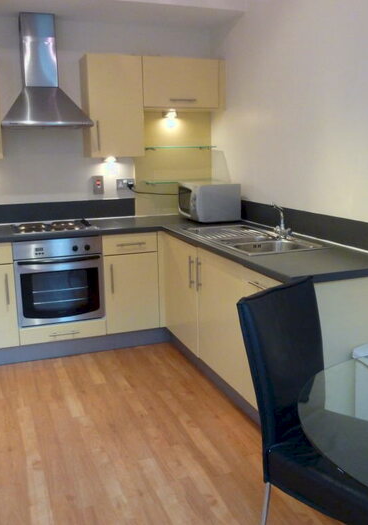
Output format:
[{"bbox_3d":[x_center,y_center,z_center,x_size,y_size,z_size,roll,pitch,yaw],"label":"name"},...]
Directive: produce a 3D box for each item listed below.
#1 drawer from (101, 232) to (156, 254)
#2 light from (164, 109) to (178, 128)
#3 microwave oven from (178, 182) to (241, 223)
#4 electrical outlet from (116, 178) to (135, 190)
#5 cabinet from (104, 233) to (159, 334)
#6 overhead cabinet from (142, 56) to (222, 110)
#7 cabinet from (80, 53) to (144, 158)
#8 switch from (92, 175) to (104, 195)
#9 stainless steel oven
[{"bbox_3d":[-0.462,-0.176,3.827,0.406,0.139,0.460,-5,13,-21],"label":"drawer"},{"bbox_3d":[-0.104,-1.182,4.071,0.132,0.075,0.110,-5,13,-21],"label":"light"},{"bbox_3d":[0.192,-0.484,4.002,0.345,0.275,0.453,-5,13,-20],"label":"microwave oven"},{"bbox_3d":[-0.474,-0.634,4.136,0.145,0.086,0.013,-5,13,-20],"label":"electrical outlet"},{"bbox_3d":[-0.480,0.097,3.942,0.406,0.721,0.577,-5,13,-21],"label":"cabinet"},{"bbox_3d":[-0.053,-1.377,3.976,0.650,0.360,0.323,-5,13,-20],"label":"overhead cabinet"},{"bbox_3d":[-0.538,-1.156,3.815,0.406,0.708,0.303,-5,13,-21],"label":"cabinet"},{"bbox_3d":[-0.685,-0.617,4.059,0.086,0.137,0.013,-5,13,-20],"label":"switch"},{"bbox_3d":[-0.934,0.086,3.734,0.595,0.598,0.560,-5,13,-20],"label":"stainless steel oven"}]

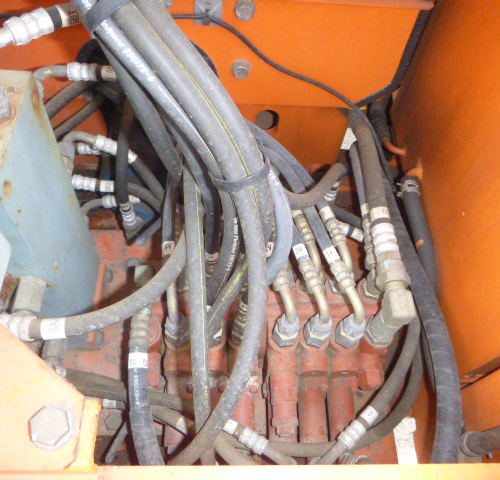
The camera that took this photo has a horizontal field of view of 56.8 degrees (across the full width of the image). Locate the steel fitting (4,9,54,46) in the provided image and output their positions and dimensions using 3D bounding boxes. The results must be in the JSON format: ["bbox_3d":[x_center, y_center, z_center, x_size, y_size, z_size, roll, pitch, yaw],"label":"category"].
[{"bbox_3d":[-0.169,-0.163,0.355,0.034,0.019,0.019,-38,71,-25],"label":"steel fitting"}]

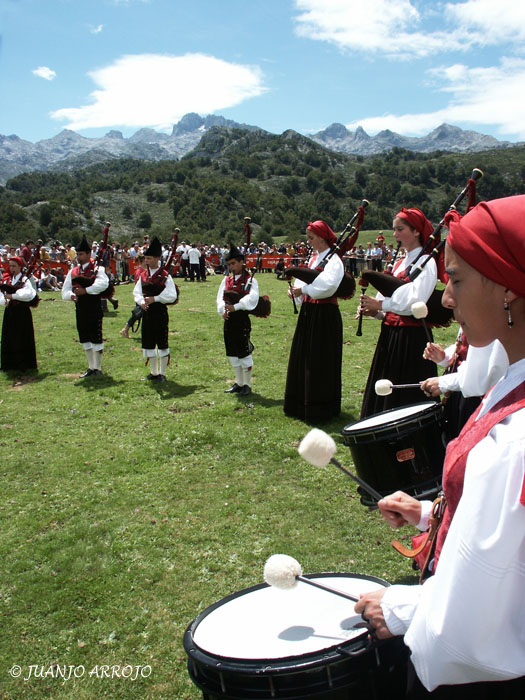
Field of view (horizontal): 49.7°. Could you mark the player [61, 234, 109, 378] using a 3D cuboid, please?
[{"bbox_3d":[-2.151,-0.533,6.862,0.500,1.699,0.440,4,11,20],"label":"player"}]

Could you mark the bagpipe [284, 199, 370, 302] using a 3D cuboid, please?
[{"bbox_3d":[0.530,-0.767,4.617,0.640,0.909,0.380,-4,11,-20],"label":"bagpipe"}]

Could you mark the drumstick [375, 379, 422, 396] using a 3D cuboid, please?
[{"bbox_3d":[0.585,0.144,2.209,0.300,0.070,0.070,0,10,-2],"label":"drumstick"}]

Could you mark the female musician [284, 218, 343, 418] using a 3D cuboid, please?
[{"bbox_3d":[0.444,-0.225,4.835,0.540,1.719,0.500,-4,11,-20],"label":"female musician"}]

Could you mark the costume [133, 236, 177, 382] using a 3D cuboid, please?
[{"bbox_3d":[-1.234,-0.462,6.469,0.480,1.638,0.420,3,11,17],"label":"costume"}]

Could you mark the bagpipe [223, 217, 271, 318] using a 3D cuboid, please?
[{"bbox_3d":[-0.161,-0.822,5.694,0.380,1.016,0.500,6,12,32],"label":"bagpipe"}]

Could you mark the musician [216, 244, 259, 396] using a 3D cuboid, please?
[{"bbox_3d":[-0.258,-0.312,5.835,0.460,1.544,0.420,6,12,32],"label":"musician"}]

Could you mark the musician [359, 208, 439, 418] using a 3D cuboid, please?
[{"bbox_3d":[0.811,0.001,3.474,0.580,1.690,0.540,-2,10,-13],"label":"musician"}]

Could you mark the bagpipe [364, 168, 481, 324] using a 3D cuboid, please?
[{"bbox_3d":[0.908,-0.554,3.253,0.680,0.940,0.380,-2,10,-13],"label":"bagpipe"}]

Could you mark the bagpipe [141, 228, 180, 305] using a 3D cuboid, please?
[{"bbox_3d":[-1.142,-0.913,6.338,0.380,0.876,0.520,3,11,17],"label":"bagpipe"}]

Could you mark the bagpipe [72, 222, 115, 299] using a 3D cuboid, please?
[{"bbox_3d":[-2.006,-1.045,6.721,0.400,0.915,0.520,4,11,20],"label":"bagpipe"}]

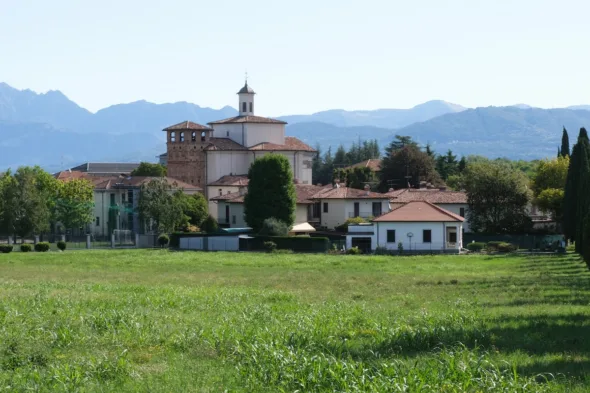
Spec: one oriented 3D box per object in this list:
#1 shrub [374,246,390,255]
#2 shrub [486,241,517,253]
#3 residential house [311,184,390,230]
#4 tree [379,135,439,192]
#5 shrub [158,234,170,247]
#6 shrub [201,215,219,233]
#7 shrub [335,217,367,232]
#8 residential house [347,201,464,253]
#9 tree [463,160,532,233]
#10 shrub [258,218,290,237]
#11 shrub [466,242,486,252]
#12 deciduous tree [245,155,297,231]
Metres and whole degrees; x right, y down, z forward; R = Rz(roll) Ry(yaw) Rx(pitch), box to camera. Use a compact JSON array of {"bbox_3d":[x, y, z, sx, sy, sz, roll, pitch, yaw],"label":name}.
[{"bbox_3d":[10.426,6.451,183.500,1.900,1.050,1.600,0,0,0],"label":"shrub"},{"bbox_3d":[25.745,6.248,192.018,3.600,1.400,2.200,0,1,0],"label":"shrub"},{"bbox_3d":[8.055,2.718,223.500,8.400,8.100,9.000,0,0,-32],"label":"residential house"},{"bbox_3d":[18.383,-2.141,243.184,9.600,14.500,9.600,0,1,0],"label":"tree"},{"bbox_3d":[-16.817,5.725,198.019,1.500,1.500,1.500,0,1,0],"label":"shrub"},{"bbox_3d":[-11.381,4.096,205.043,2.400,3.400,2.400,0,1,0],"label":"shrub"},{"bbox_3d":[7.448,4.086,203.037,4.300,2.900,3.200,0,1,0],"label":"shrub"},{"bbox_3d":[13.720,3.745,189.500,13.200,6.400,9.000,0,0,9],"label":"residential house"},{"bbox_3d":[28.403,0.957,216.000,9.800,11.700,9.200,0,0,0],"label":"tree"},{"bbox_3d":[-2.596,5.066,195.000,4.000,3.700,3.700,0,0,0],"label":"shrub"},{"bbox_3d":[22.393,6.317,190.000,2.450,1.250,2.000,0,0,0],"label":"shrub"},{"bbox_3d":[-3.214,0.730,202.000,6.800,12.300,6.600,0,0,0],"label":"deciduous tree"}]

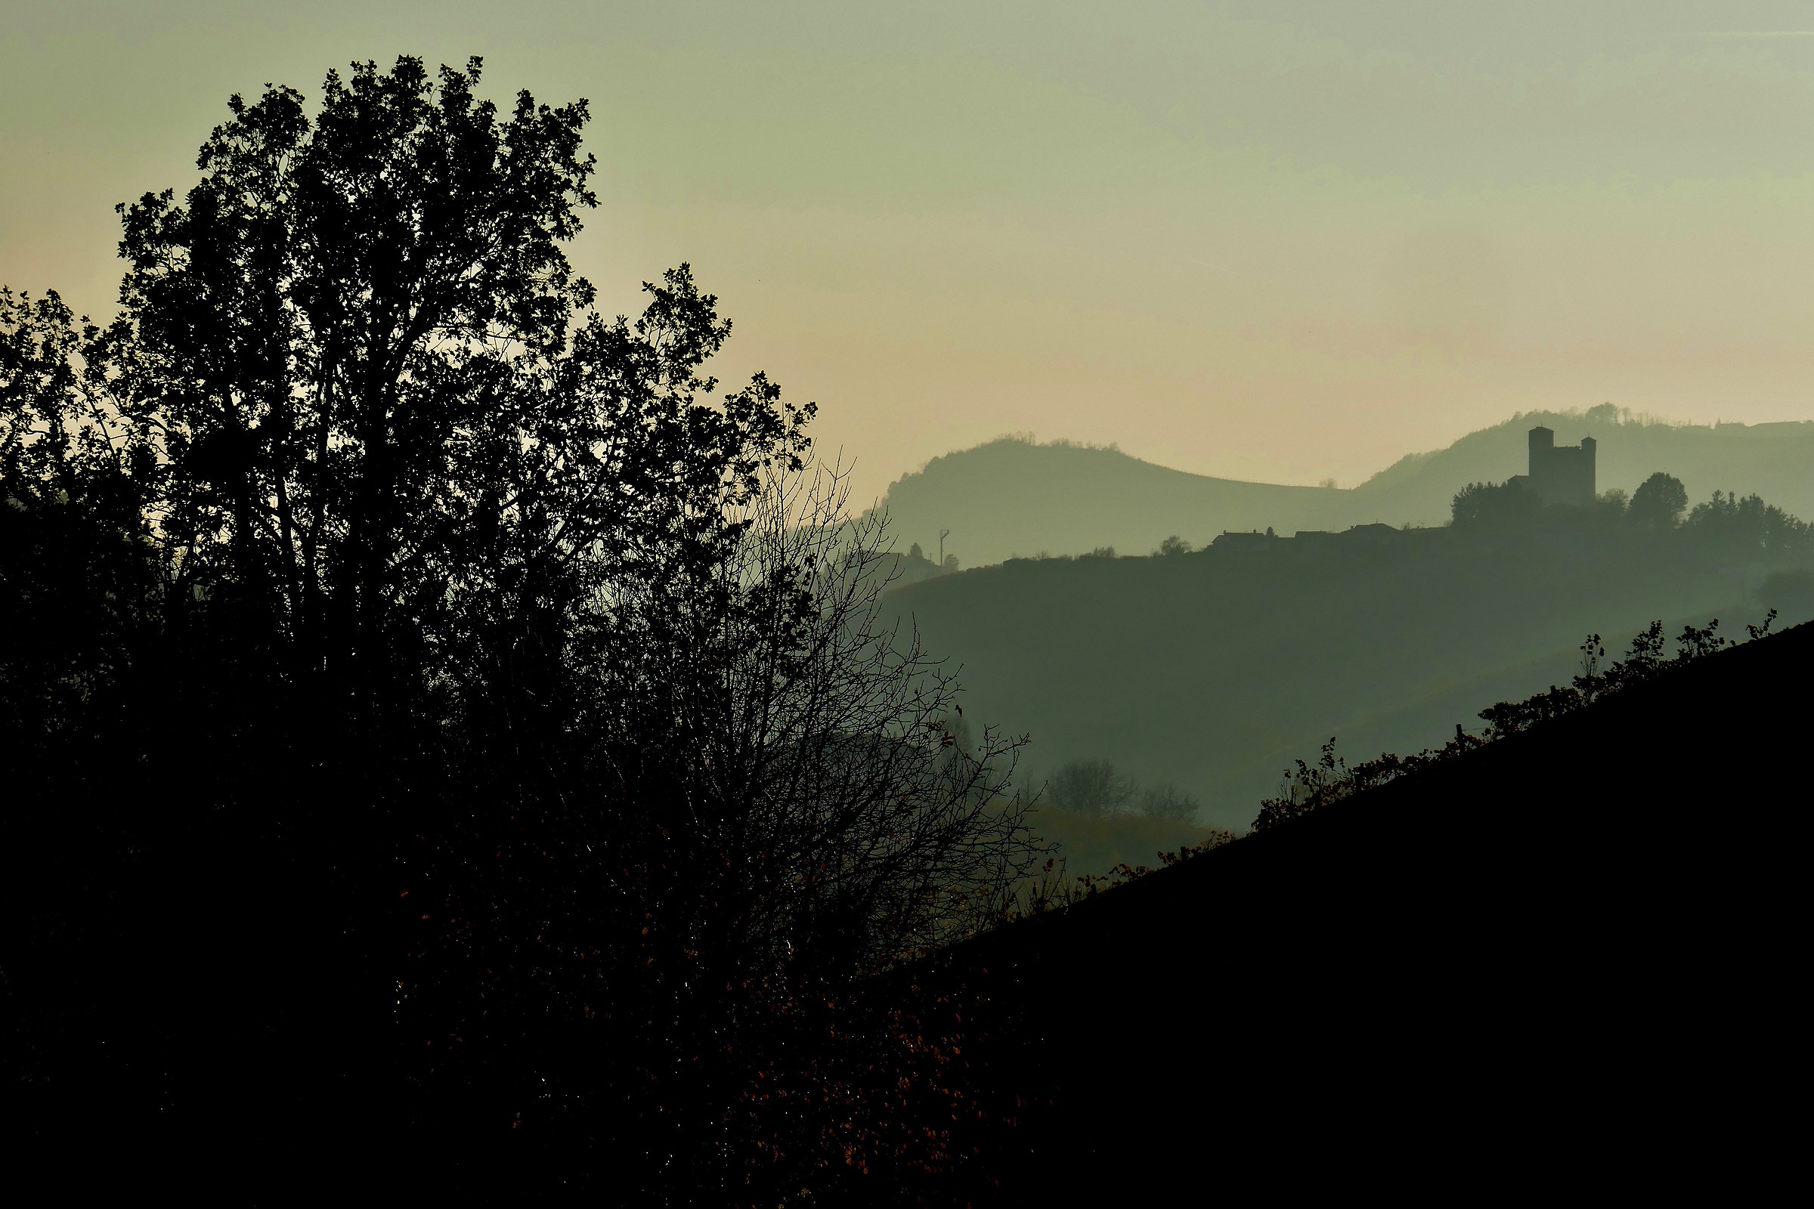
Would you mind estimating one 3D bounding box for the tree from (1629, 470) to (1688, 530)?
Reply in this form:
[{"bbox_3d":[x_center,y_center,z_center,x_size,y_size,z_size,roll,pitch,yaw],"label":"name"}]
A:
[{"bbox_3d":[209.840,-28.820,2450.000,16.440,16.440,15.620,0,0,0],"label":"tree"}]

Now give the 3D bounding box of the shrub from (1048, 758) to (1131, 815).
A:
[{"bbox_3d":[21.230,21.230,1020.000,9.650,6.840,8.680,0,0,0],"label":"shrub"}]

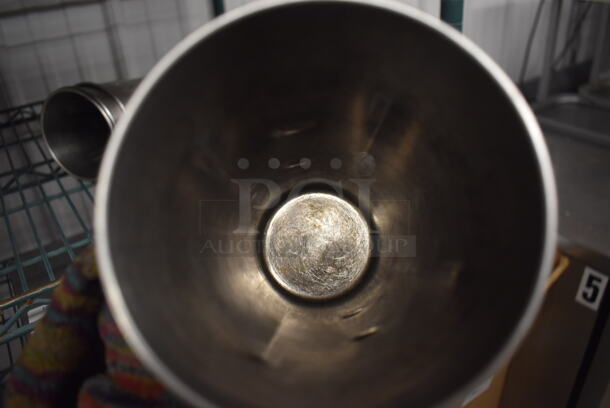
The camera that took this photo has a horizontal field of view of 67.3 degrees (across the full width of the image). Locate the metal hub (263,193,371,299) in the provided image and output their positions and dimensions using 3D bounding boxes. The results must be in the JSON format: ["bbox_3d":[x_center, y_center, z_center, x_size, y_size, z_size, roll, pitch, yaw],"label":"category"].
[{"bbox_3d":[0.007,0.025,0.272,0.063,0.063,0.013,0,-7,1],"label":"metal hub"}]

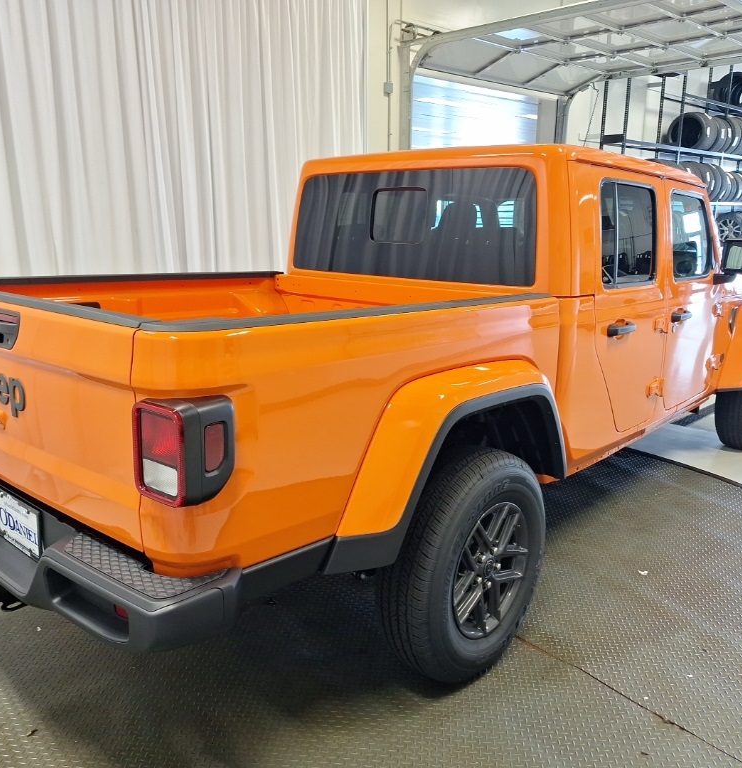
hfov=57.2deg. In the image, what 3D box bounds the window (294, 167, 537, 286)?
[{"bbox_3d":[0.133,-0.714,3.100,1.360,0.460,0.035,12,14,40],"label":"window"}]

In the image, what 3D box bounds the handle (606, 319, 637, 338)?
[{"bbox_3d":[1.144,-0.249,3.107,0.060,0.055,0.240,11,16,41],"label":"handle"}]

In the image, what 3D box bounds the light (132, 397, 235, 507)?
[{"bbox_3d":[-0.434,0.150,1.617,0.170,0.220,0.160,10,16,39],"label":"light"}]

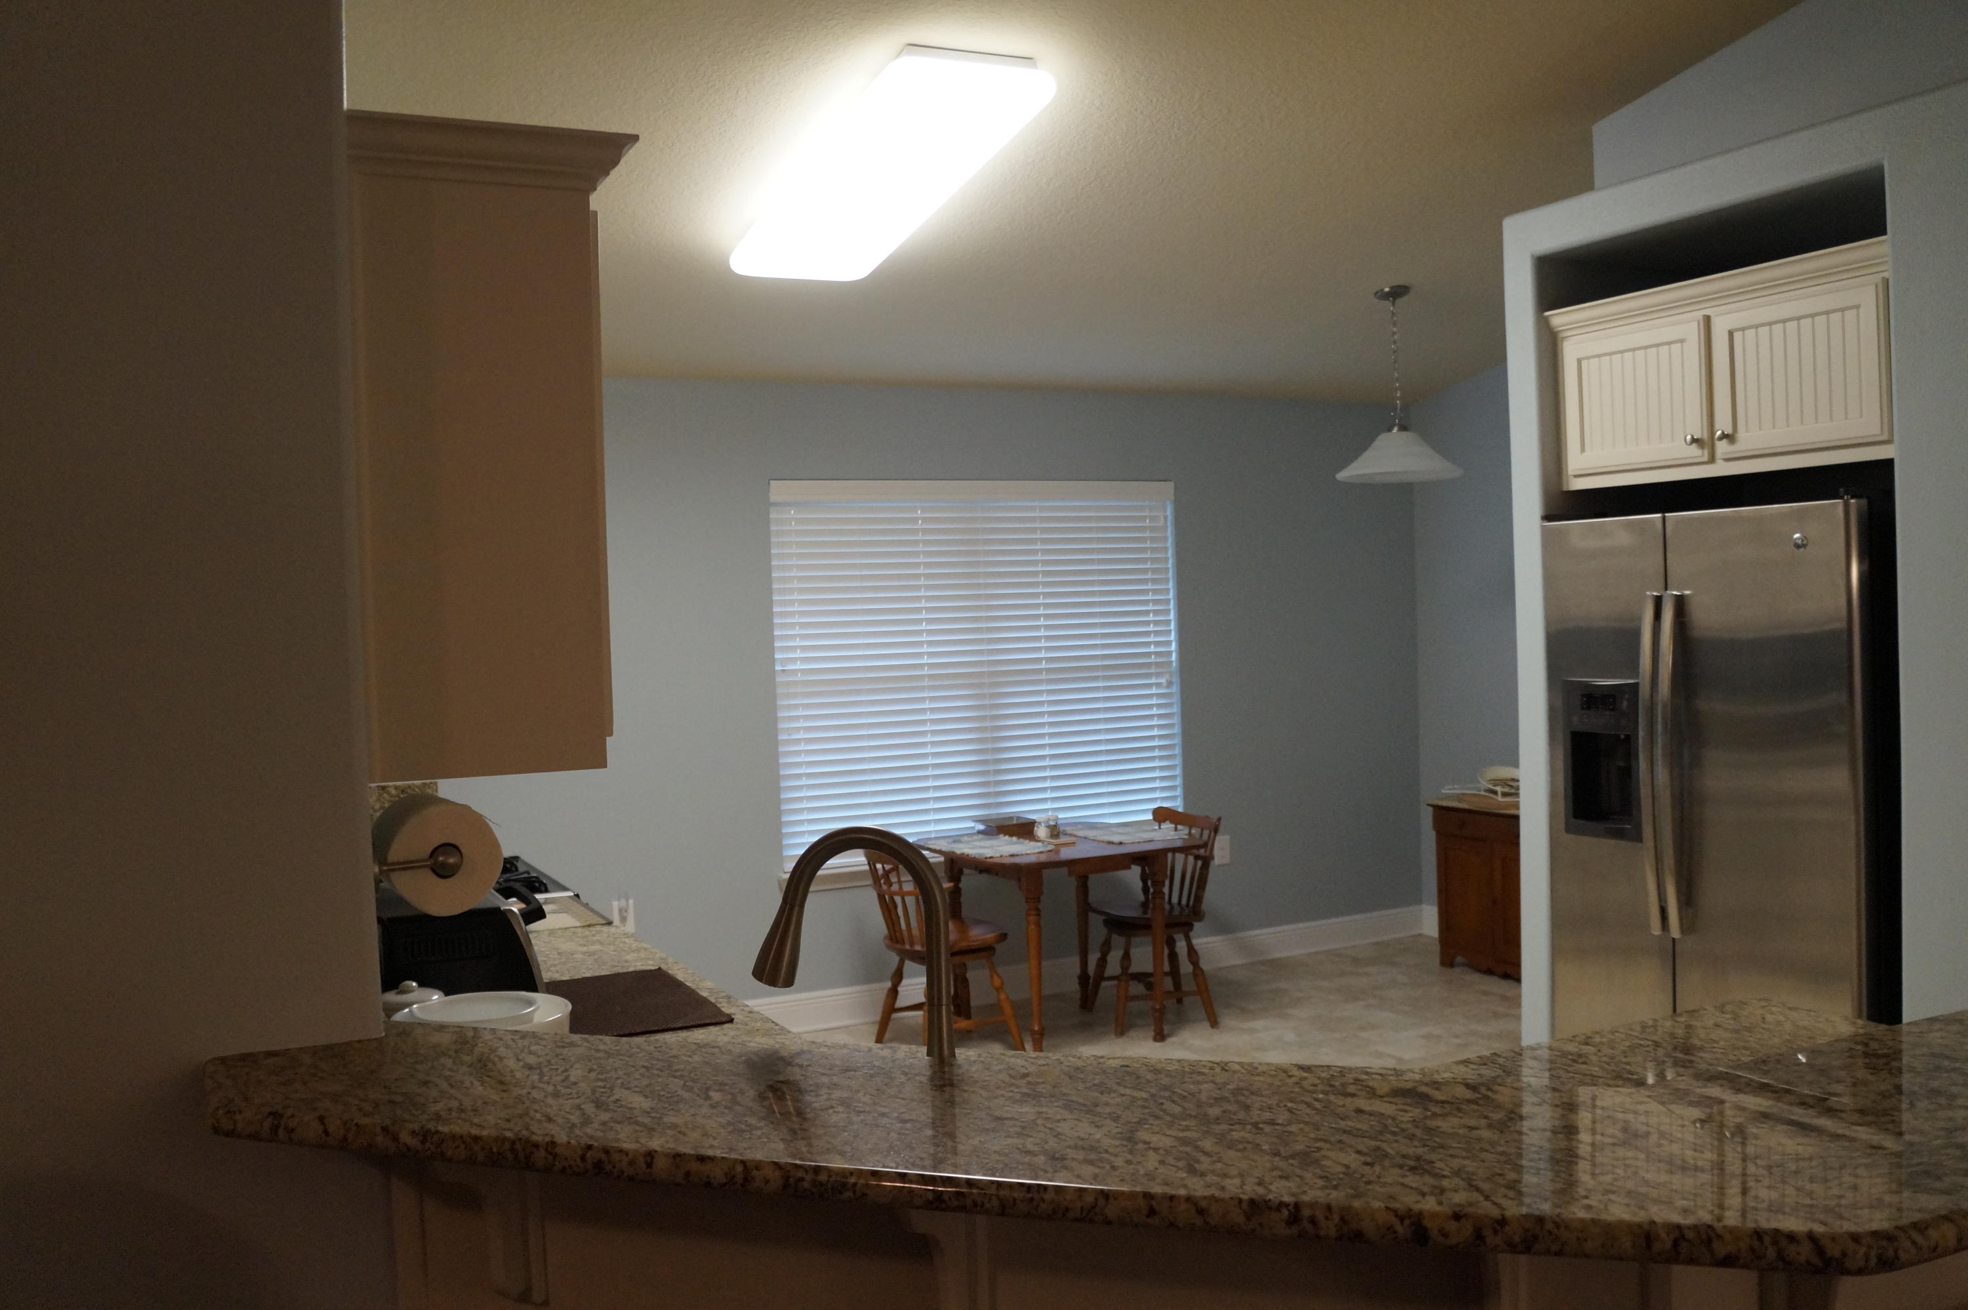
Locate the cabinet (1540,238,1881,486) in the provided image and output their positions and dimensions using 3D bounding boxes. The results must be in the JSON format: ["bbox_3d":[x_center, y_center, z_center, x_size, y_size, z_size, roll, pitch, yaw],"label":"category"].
[{"bbox_3d":[2.033,-0.692,3.893,0.620,0.479,0.950,-3,2,-27],"label":"cabinet"}]

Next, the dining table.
[{"bbox_3d":[0.320,1.055,5.770,0.926,0.707,0.749,-3,2,-27],"label":"dining table"}]

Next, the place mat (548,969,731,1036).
[{"bbox_3d":[-0.668,0.605,2.662,0.340,0.007,0.449,-3,2,-27],"label":"place mat"}]

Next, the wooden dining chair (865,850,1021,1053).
[{"bbox_3d":[-0.151,1.056,5.566,0.483,0.749,0.470,-3,2,-27],"label":"wooden dining chair"}]

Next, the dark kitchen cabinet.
[{"bbox_3d":[2.227,0.978,6.311,0.403,0.705,0.676,-3,2,-27],"label":"dark kitchen cabinet"}]

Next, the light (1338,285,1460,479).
[{"bbox_3d":[1.429,-0.948,5.308,0.442,0.656,0.442,-2,2,0],"label":"light"}]

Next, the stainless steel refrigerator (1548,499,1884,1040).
[{"bbox_3d":[2.073,0.508,3.984,0.820,1.768,0.890,-3,2,-27],"label":"stainless steel refrigerator"}]

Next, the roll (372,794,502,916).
[{"bbox_3d":[-0.780,0.270,2.164,0.152,0.152,0.270,-3,2,-27],"label":"roll"}]

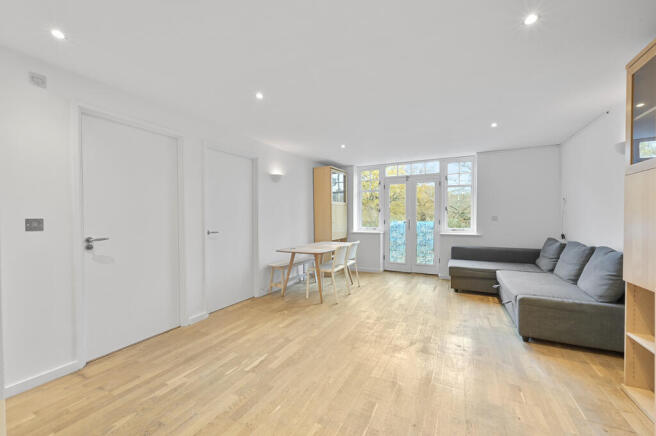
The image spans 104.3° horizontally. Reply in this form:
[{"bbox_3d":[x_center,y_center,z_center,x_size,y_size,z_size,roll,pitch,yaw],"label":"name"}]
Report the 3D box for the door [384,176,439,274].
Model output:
[{"bbox_3d":[1.718,0.147,5.294,1.085,1.953,0.070,0,0,28],"label":"door"}]

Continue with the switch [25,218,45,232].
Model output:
[{"bbox_3d":[-2.037,0.049,1.774,0.011,0.087,0.087,0,0,28],"label":"switch"}]

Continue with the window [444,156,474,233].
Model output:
[{"bbox_3d":[2.506,-0.448,4.872,0.510,1.374,0.060,0,1,28],"label":"window"}]

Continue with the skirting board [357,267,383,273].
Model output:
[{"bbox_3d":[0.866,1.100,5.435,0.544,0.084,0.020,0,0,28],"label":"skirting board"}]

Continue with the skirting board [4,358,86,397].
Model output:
[{"bbox_3d":[-2.015,1.133,1.822,0.018,0.077,0.372,0,0,28],"label":"skirting board"}]

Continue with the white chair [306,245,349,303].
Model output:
[{"bbox_3d":[0.019,0.770,3.741,0.510,0.770,0.470,0,1,28],"label":"white chair"}]

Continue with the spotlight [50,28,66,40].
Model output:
[{"bbox_3d":[-1.670,-1.134,1.580,0.085,0.030,0.085,0,1,28],"label":"spotlight"}]

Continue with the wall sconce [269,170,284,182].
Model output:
[{"bbox_3d":[-0.818,-0.627,4.048,0.120,0.140,0.310,0,1,28],"label":"wall sconce"}]

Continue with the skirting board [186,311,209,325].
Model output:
[{"bbox_3d":[-1.457,1.125,2.853,0.018,0.077,0.243,0,0,28],"label":"skirting board"}]

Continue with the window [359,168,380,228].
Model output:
[{"bbox_3d":[0.929,-0.435,5.706,0.524,1.364,0.060,0,1,28],"label":"window"}]

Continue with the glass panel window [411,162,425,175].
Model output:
[{"bbox_3d":[1.843,-1.010,5.215,0.277,0.249,0.050,0,1,28],"label":"glass panel window"}]

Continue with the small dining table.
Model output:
[{"bbox_3d":[-0.095,0.799,4.061,0.675,0.708,1.390,0,0,28],"label":"small dining table"}]

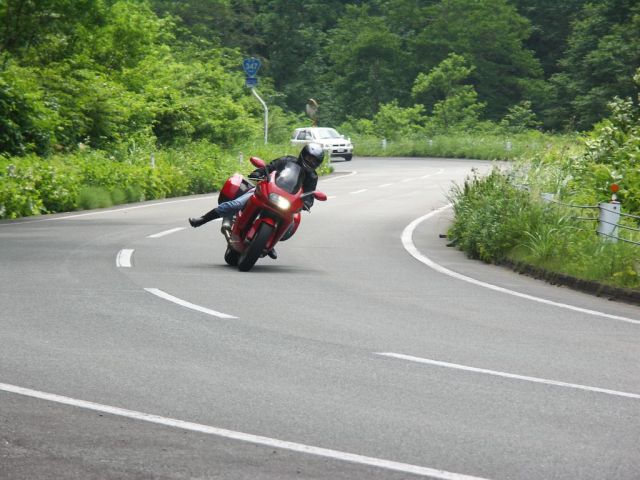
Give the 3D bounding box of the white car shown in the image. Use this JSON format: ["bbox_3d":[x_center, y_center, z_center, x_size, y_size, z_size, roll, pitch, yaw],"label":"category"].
[{"bbox_3d":[0.097,-4.659,180.000,1.710,1.610,4.400,-1,2,-21],"label":"white car"}]

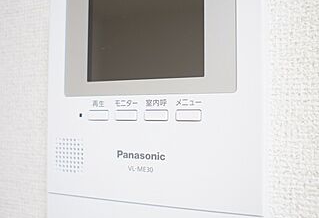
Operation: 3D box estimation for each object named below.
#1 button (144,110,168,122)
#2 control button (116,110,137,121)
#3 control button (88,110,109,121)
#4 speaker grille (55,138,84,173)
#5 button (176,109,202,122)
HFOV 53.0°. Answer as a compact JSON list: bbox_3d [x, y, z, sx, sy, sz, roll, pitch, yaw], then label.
[{"bbox_3d":[-0.002,0.003,0.178,0.014,0.006,0.003,0,-2,21],"label":"button"},{"bbox_3d":[-0.019,0.004,0.185,0.015,0.006,0.003,0,-2,21],"label":"control button"},{"bbox_3d":[-0.037,0.004,0.191,0.014,0.006,0.003,0,-2,21],"label":"control button"},{"bbox_3d":[-0.056,0.029,0.198,0.020,0.020,0.002,0,-2,21],"label":"speaker grille"},{"bbox_3d":[0.015,0.003,0.172,0.015,0.006,0.003,0,-2,21],"label":"button"}]

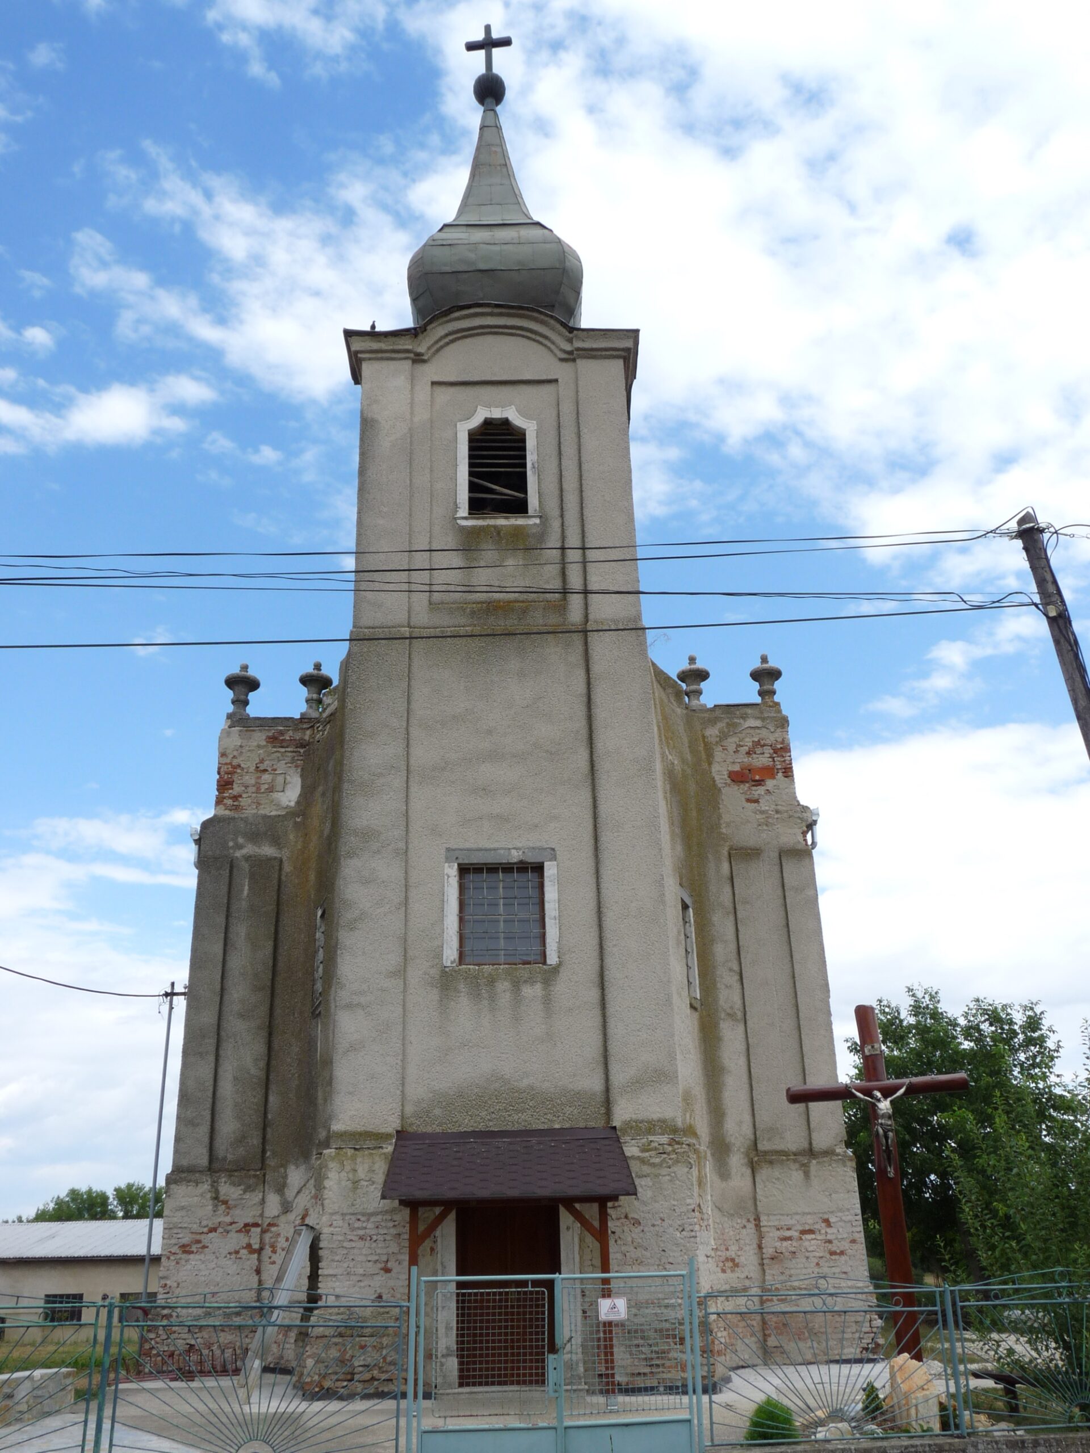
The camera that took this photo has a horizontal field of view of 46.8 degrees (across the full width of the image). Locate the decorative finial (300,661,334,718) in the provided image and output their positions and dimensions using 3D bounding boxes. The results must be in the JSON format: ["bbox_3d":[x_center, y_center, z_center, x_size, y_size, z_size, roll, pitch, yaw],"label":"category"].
[{"bbox_3d":[-3.891,-0.605,21.418,0.579,1.110,0.579,-1,-21,-2],"label":"decorative finial"}]

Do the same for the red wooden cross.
[{"bbox_3d":[3.662,4.935,13.366,2.036,3.936,0.340,-5,-22,9],"label":"red wooden cross"}]

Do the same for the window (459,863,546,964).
[{"bbox_3d":[-0.569,2.514,16.943,1.167,1.388,0.180,-1,-21,-2],"label":"window"}]

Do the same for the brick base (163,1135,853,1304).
[{"bbox_3d":[-0.372,7.099,16.759,10.234,2.778,3.595,-1,-21,-2],"label":"brick base"}]

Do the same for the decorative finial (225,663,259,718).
[{"bbox_3d":[-5.148,-0.594,21.381,0.598,1.087,0.598,-1,-21,-2],"label":"decorative finial"}]

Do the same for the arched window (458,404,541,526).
[{"bbox_3d":[-0.718,-4.082,19.534,1.275,2.153,0.250,-1,-21,-2],"label":"arched window"}]

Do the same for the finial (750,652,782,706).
[{"bbox_3d":[3.806,-0.788,21.691,0.548,1.084,0.548,-1,-21,-2],"label":"finial"}]

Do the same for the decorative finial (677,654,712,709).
[{"bbox_3d":[2.568,-0.757,21.647,0.586,1.102,0.586,-1,-21,-2],"label":"decorative finial"}]

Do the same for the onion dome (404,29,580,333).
[{"bbox_3d":[-0.989,-10.242,24.205,3.264,8.826,3.264,-1,-21,-2],"label":"onion dome"}]

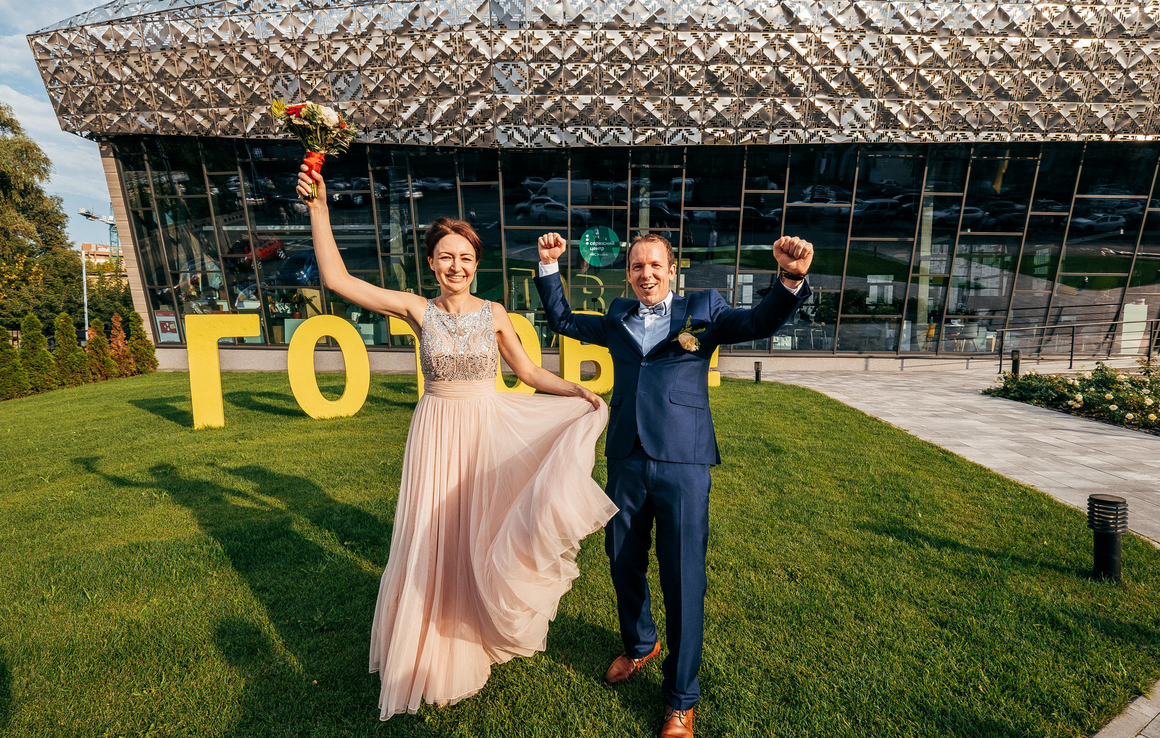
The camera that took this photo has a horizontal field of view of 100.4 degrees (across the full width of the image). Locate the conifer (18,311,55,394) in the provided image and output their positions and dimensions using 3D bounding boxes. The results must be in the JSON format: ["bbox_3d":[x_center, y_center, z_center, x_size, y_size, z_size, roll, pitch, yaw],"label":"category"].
[{"bbox_3d":[-9.256,-0.270,8.220,0.500,1.370,0.500,4,5,41],"label":"conifer"}]

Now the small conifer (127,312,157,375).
[{"bbox_3d":[-9.303,-0.556,10.240,0.500,1.330,0.500,4,5,41],"label":"small conifer"}]

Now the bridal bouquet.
[{"bbox_3d":[-0.772,-0.646,1.410,0.240,0.280,0.220,-1,4,-23],"label":"bridal bouquet"}]

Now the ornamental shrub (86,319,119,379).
[{"bbox_3d":[-9.296,-0.387,9.380,0.490,1.220,0.490,4,5,41],"label":"ornamental shrub"}]

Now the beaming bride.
[{"bbox_3d":[-0.370,0.276,1.680,0.970,1.760,0.600,0,4,-7],"label":"beaming bride"}]

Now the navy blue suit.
[{"bbox_3d":[0.316,0.391,1.720,0.880,1.470,0.460,2,4,19],"label":"navy blue suit"}]

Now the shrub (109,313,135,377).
[{"bbox_3d":[-9.280,-0.468,9.790,0.470,1.300,0.470,4,5,41],"label":"shrub"}]

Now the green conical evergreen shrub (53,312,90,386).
[{"bbox_3d":[-9.282,-0.363,8.800,0.520,1.350,0.520,4,5,41],"label":"green conical evergreen shrub"}]

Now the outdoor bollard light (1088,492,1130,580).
[{"bbox_3d":[2.805,0.893,2.570,0.145,0.440,0.145,-3,5,-42],"label":"outdoor bollard light"}]

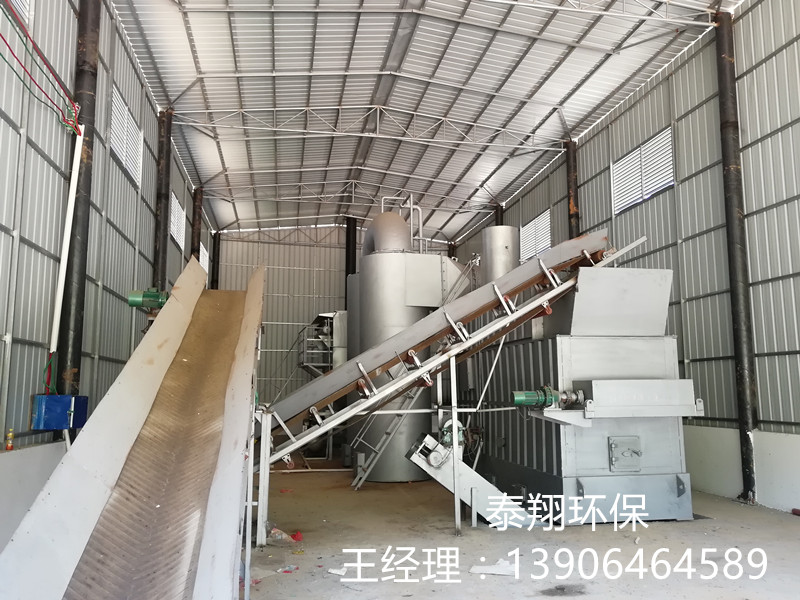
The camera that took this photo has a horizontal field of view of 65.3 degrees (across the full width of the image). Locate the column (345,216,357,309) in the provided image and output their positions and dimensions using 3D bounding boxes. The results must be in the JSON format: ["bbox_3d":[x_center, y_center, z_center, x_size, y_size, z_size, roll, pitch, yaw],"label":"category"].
[{"bbox_3d":[-1.966,0.932,24.981,0.380,8.840,0.380,1,-8,-11],"label":"column"}]

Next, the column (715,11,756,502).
[{"bbox_3d":[5.608,-0.917,10.355,0.265,8.250,0.265,1,-8,-11],"label":"column"}]

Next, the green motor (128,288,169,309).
[{"bbox_3d":[-3.060,-0.016,7.622,0.490,0.250,0.220,1,-8,-11],"label":"green motor"}]

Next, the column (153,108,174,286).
[{"bbox_3d":[-5.446,-0.338,14.054,0.260,8.250,0.260,1,-8,-11],"label":"column"}]

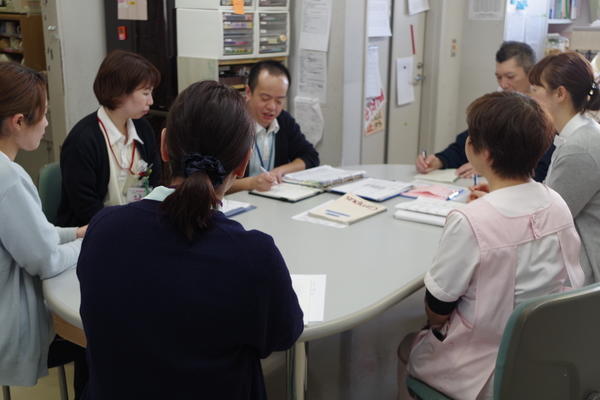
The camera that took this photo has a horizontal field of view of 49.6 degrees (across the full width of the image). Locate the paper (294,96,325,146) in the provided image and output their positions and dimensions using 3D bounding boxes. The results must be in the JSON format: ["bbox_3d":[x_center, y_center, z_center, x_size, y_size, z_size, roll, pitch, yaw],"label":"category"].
[{"bbox_3d":[0.057,-0.474,3.897,0.200,0.290,0.030,10,16,34],"label":"paper"}]

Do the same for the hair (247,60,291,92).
[{"bbox_3d":[-0.127,-0.482,2.620,0.165,0.155,0.190,-5,16,-20],"label":"hair"}]

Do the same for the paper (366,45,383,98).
[{"bbox_3d":[0.466,-0.786,4.008,0.015,0.300,0.190,11,17,36],"label":"paper"}]

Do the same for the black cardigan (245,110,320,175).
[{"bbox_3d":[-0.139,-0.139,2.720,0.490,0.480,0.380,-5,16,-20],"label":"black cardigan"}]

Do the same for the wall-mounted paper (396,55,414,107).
[{"bbox_3d":[0.694,-0.789,4.326,0.012,0.297,0.210,11,17,36],"label":"wall-mounted paper"}]

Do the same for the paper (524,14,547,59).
[{"bbox_3d":[1.540,-1.069,4.250,0.175,0.300,0.010,9,17,28],"label":"paper"}]

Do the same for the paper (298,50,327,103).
[{"bbox_3d":[0.078,-0.729,3.848,0.210,0.297,0.012,10,16,34],"label":"paper"}]

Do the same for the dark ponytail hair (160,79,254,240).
[{"bbox_3d":[-0.178,-0.082,1.250,0.172,0.275,0.225,3,15,8],"label":"dark ponytail hair"}]

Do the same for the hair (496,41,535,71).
[{"bbox_3d":[0.958,-0.627,2.869,0.200,0.150,0.170,-22,25,-39],"label":"hair"}]

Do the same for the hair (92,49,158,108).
[{"bbox_3d":[-0.609,-0.416,2.280,0.220,0.195,0.185,3,16,11],"label":"hair"}]

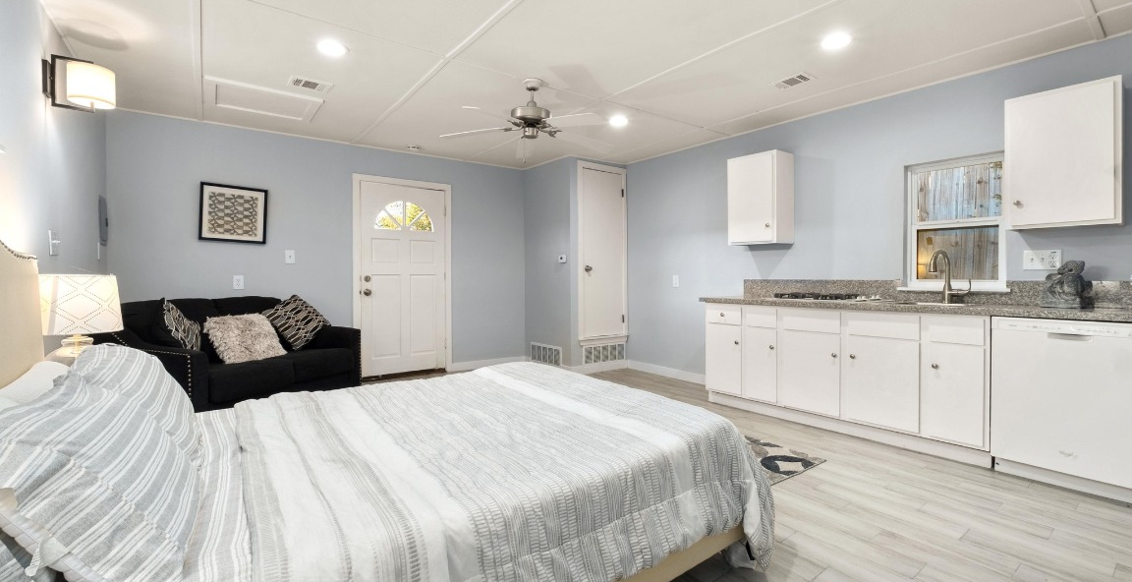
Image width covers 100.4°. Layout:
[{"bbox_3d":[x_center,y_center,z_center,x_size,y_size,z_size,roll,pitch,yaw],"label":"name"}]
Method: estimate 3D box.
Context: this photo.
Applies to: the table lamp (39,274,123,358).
[{"bbox_3d":[-2.097,0.178,2.028,0.290,0.500,0.290,-1,2,-37],"label":"table lamp"}]

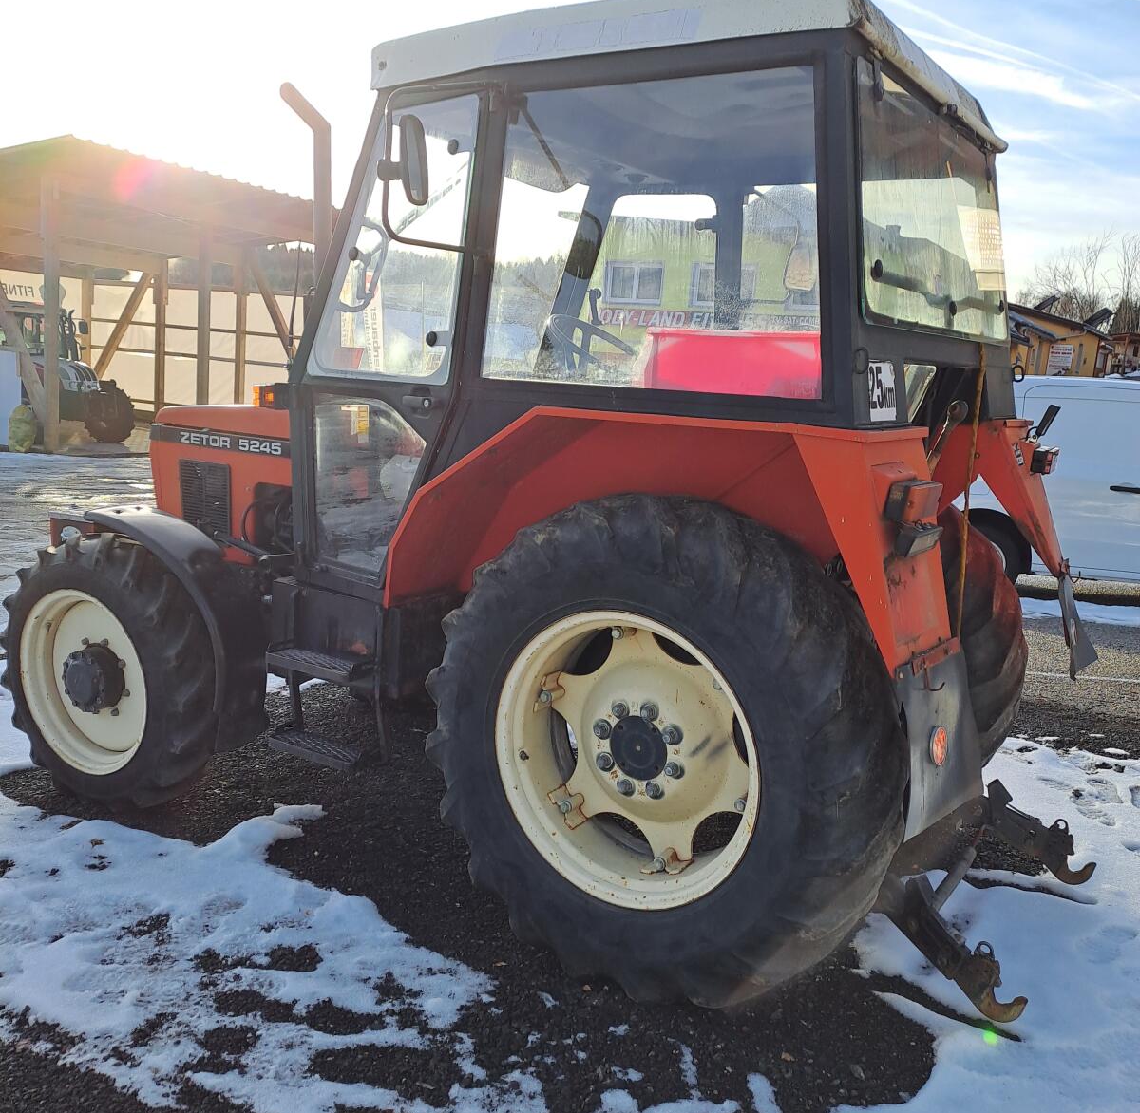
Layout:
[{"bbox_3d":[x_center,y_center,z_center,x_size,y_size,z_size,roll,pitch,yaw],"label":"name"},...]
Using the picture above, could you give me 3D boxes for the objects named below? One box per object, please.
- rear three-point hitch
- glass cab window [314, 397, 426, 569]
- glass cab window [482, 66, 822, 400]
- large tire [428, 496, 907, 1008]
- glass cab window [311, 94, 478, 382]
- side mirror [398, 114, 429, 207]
[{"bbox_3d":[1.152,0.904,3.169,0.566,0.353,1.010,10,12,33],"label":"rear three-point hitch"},{"bbox_3d":[-0.603,-0.219,3.297,0.525,0.515,0.040,12,12,41],"label":"glass cab window"},{"bbox_3d":[0.206,-0.780,2.651,0.954,0.747,0.040,10,5,33],"label":"glass cab window"},{"bbox_3d":[0.206,0.506,2.918,1.333,1.323,0.374,10,12,33],"label":"large tire"},{"bbox_3d":[-0.531,-0.906,3.195,0.616,0.783,0.040,11,6,42],"label":"glass cab window"},{"bbox_3d":[-0.408,-1.052,2.935,0.056,0.237,0.141,-3,9,11],"label":"side mirror"}]

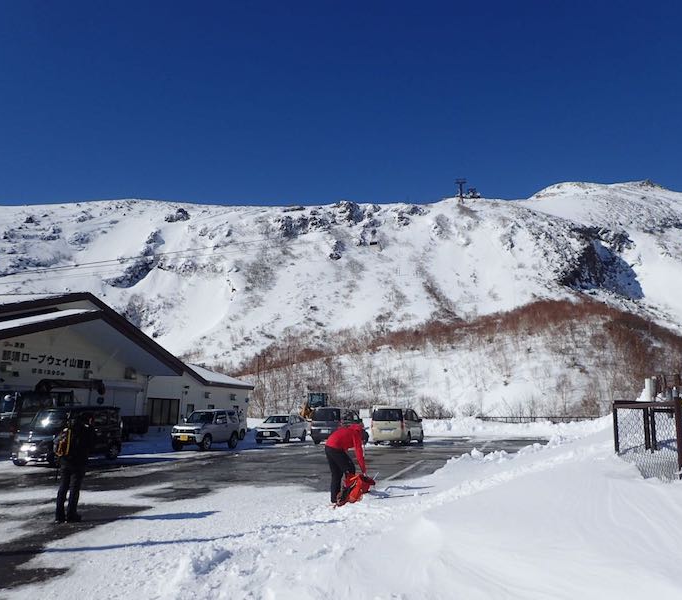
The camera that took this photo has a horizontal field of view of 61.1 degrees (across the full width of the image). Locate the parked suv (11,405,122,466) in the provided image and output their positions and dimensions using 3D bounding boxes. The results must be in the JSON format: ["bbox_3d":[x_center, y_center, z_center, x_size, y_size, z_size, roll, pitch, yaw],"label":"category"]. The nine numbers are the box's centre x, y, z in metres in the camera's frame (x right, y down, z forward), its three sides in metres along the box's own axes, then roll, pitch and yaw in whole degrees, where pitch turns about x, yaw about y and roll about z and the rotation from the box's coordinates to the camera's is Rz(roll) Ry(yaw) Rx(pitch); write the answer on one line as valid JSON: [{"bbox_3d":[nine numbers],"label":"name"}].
[{"bbox_3d":[-8.795,4.415,18.854,1.475,1.780,3.395,-3,-11,16],"label":"parked suv"}]

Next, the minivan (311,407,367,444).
[{"bbox_3d":[-0.082,6.545,30.325,1.720,1.840,4.700,-3,-11,14],"label":"minivan"}]

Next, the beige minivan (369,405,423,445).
[{"bbox_3d":[2.982,6.413,29.625,1.695,1.840,4.690,-3,-11,18],"label":"beige minivan"}]

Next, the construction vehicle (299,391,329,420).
[{"bbox_3d":[-1.952,8.563,44.178,2.250,3.000,5.400,-8,-13,36],"label":"construction vehicle"}]

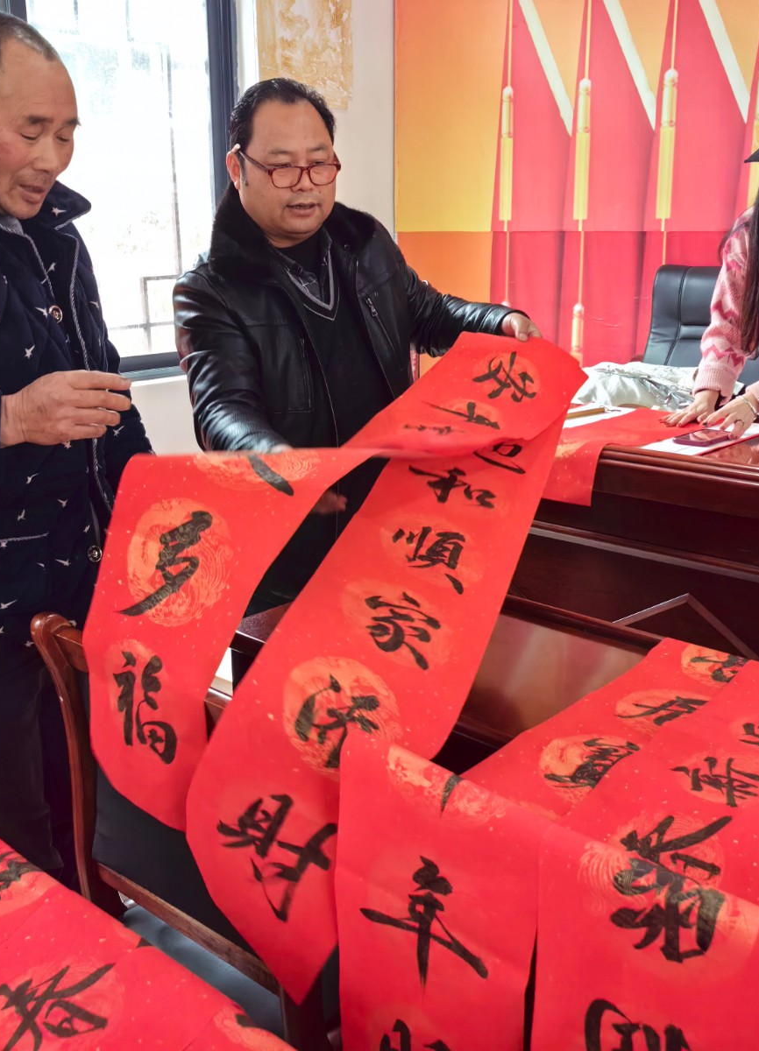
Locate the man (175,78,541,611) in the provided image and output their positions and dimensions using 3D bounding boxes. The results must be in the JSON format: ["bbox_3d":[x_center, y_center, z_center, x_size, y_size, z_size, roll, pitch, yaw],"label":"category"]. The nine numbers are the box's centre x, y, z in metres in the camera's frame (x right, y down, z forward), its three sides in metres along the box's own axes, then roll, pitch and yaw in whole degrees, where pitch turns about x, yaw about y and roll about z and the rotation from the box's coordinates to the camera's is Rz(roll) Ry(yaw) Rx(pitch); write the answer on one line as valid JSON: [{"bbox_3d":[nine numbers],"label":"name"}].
[{"bbox_3d":[-0.054,0.122,1.803,0.570,1.632,0.480,-7,15,-24],"label":"man"}]

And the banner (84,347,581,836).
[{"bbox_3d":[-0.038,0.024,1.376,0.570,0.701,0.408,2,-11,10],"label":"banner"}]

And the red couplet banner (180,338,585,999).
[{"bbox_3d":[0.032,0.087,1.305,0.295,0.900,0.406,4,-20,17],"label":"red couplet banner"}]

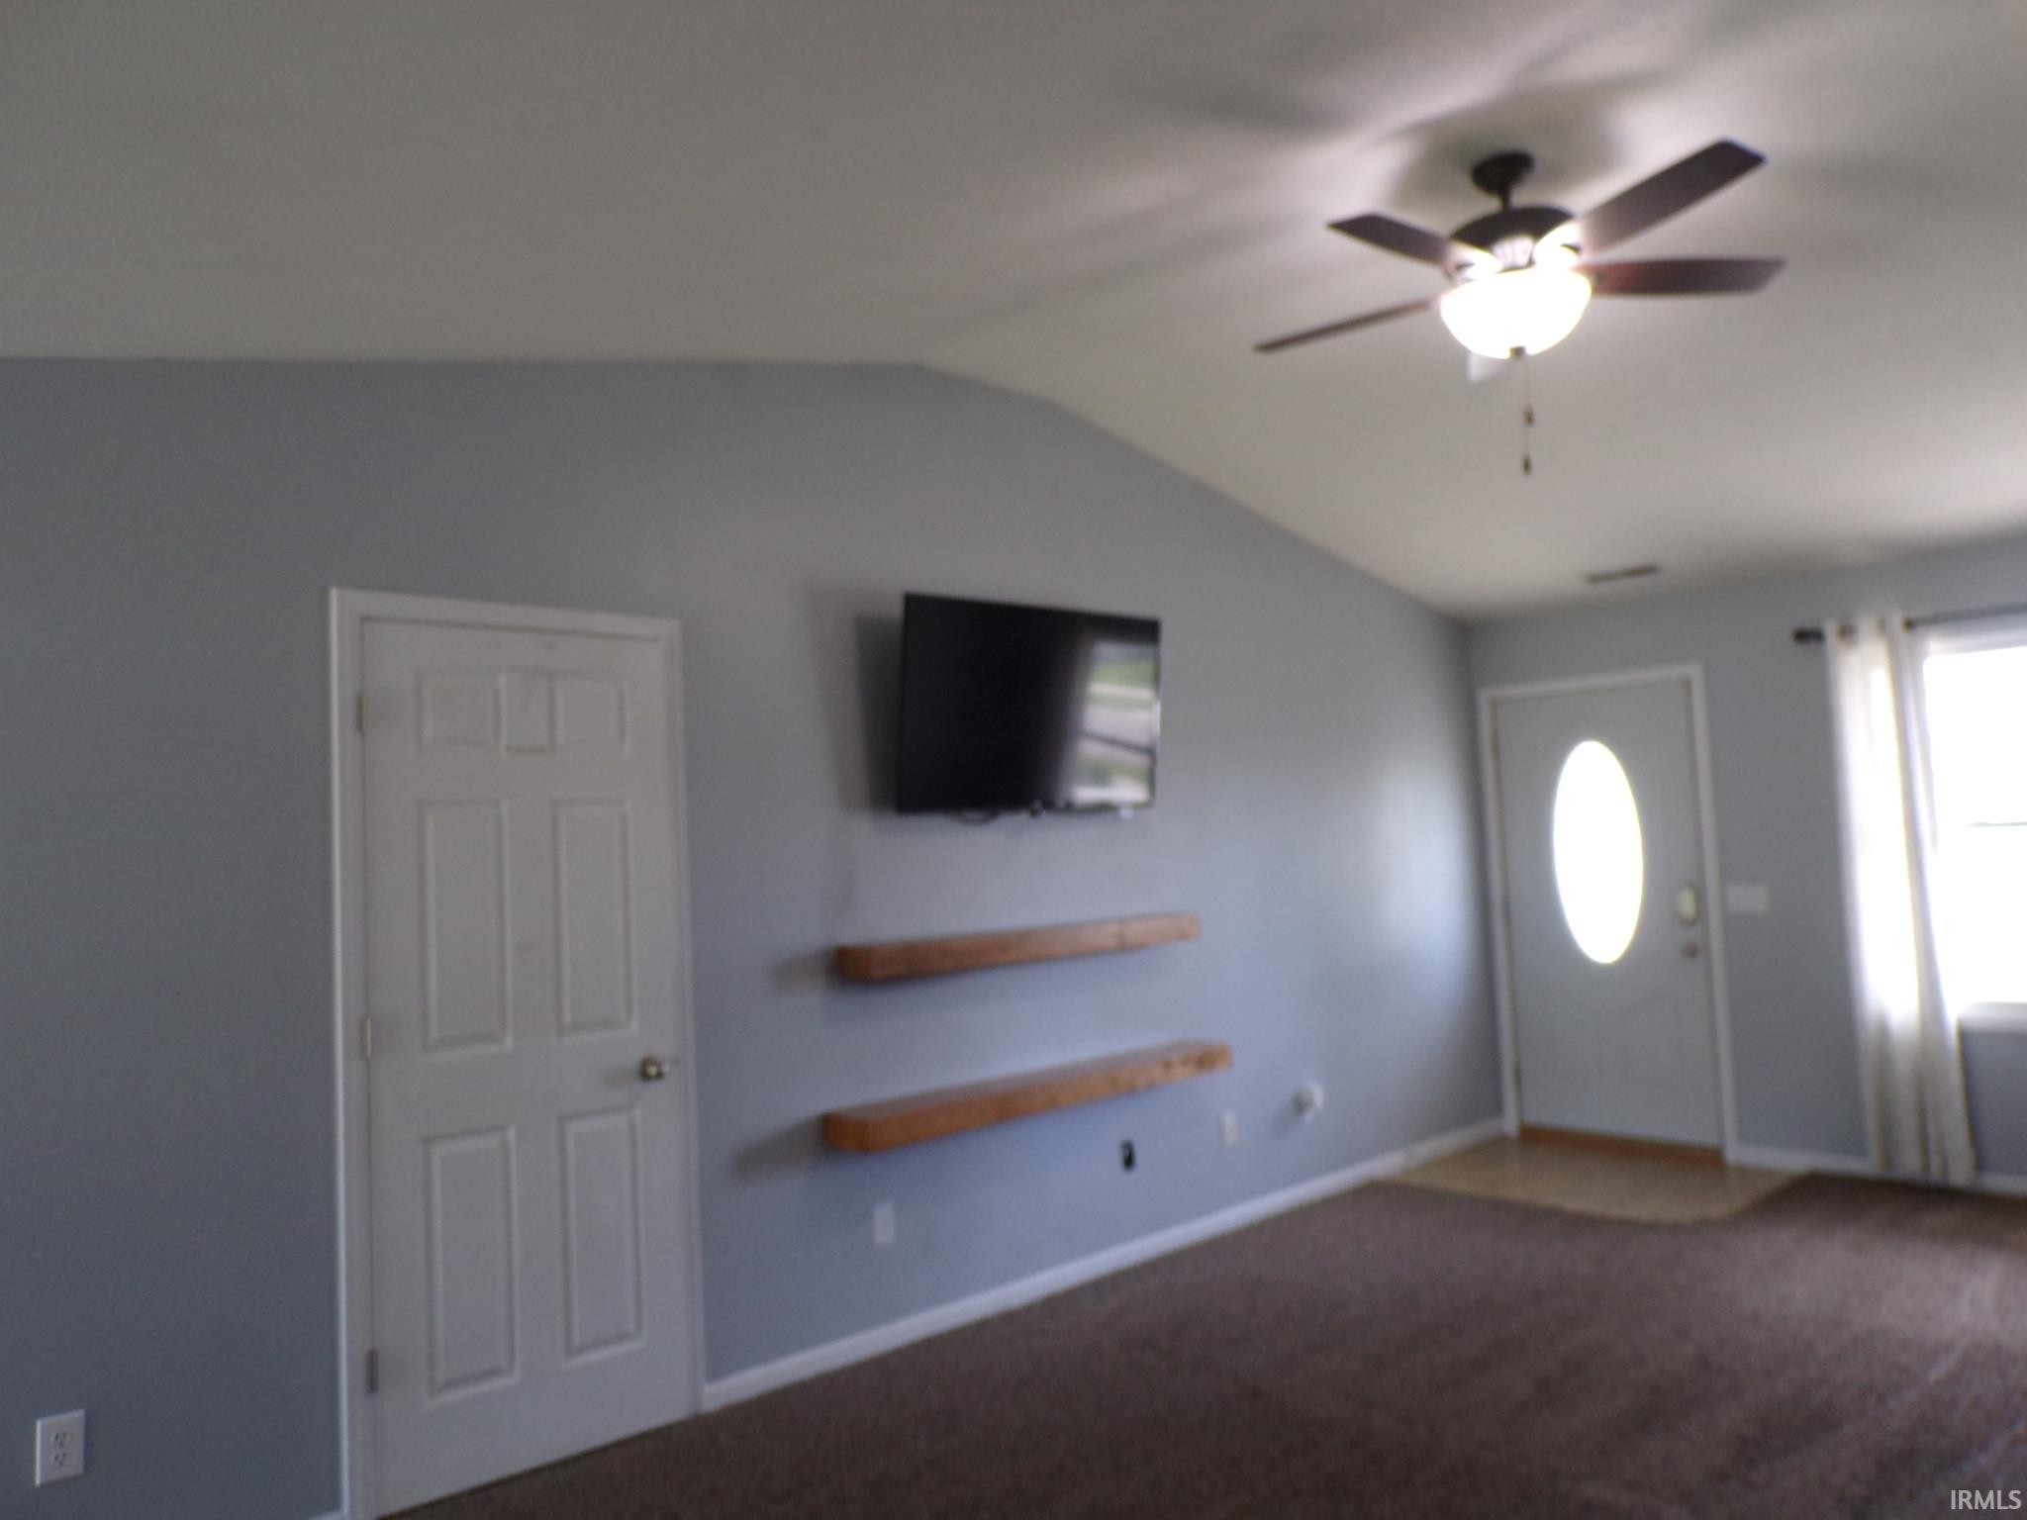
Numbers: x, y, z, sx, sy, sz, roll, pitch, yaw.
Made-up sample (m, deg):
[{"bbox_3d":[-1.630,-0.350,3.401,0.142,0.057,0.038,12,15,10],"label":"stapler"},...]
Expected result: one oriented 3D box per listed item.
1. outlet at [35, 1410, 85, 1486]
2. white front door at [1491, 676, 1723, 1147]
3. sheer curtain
[{"bbox_3d":[-1.864,1.345,2.750,0.075,0.122,0.008,1,-6,-43],"label":"outlet"},{"bbox_3d":[2.669,0.687,6.375,0.045,2.015,0.895,1,-6,-43],"label":"white front door"},{"bbox_3d":[3.414,0.519,5.435,0.110,2.150,0.350,1,-6,-43],"label":"sheer curtain"}]

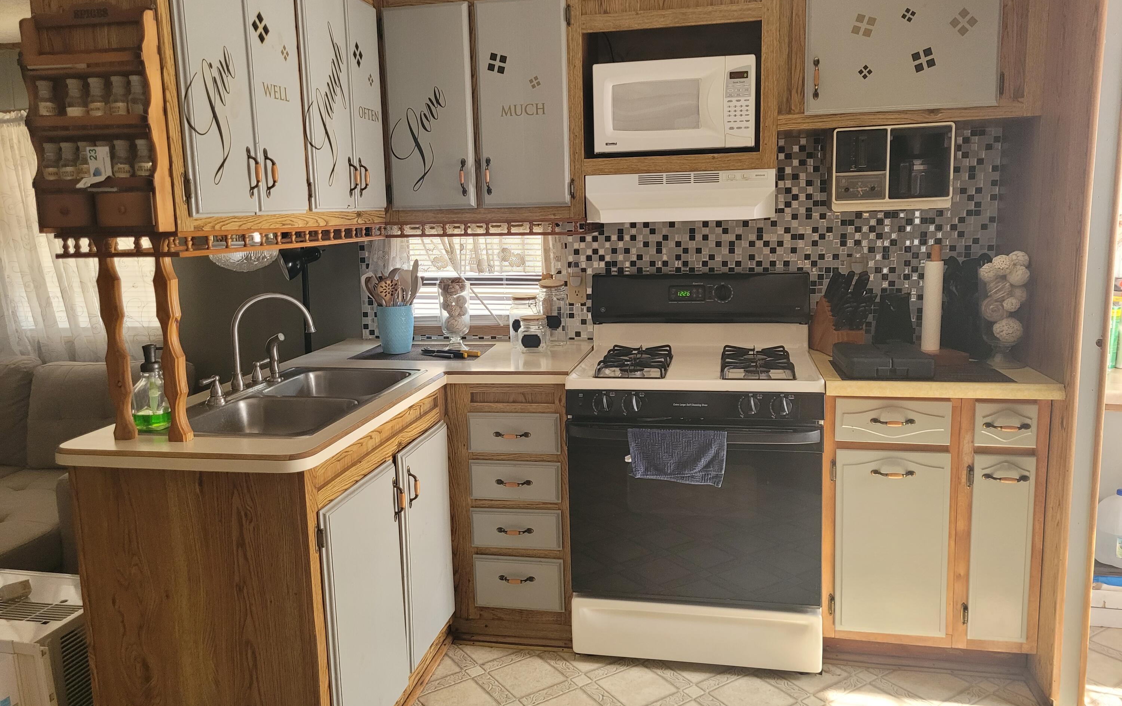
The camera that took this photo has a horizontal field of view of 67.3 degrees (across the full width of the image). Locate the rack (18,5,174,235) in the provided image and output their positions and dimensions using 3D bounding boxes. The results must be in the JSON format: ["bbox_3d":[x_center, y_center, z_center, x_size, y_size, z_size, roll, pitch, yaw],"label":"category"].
[{"bbox_3d":[-0.995,-0.486,1.792,0.286,0.474,0.077,0,10,12],"label":"rack"}]

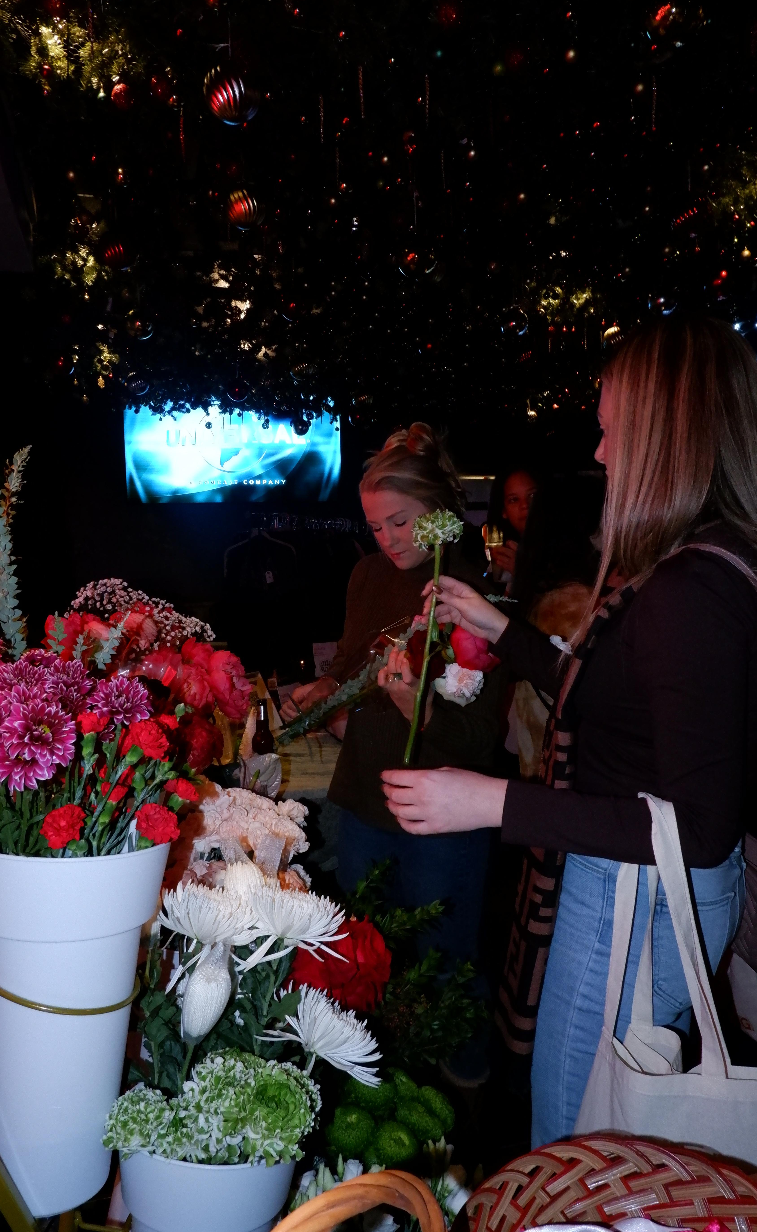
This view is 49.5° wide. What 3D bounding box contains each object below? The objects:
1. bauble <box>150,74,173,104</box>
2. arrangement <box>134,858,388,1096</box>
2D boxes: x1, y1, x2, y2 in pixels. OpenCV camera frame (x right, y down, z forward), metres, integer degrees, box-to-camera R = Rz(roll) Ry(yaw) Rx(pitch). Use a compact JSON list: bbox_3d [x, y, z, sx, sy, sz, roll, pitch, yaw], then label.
[{"bbox_3d":[-0.528,-1.288,2.000,0.060,0.065,0.060,-1,7,0],"label":"bauble"},{"bbox_3d":[-0.139,0.438,0.990,0.290,0.290,0.260,-1,7,0],"label":"arrangement"}]

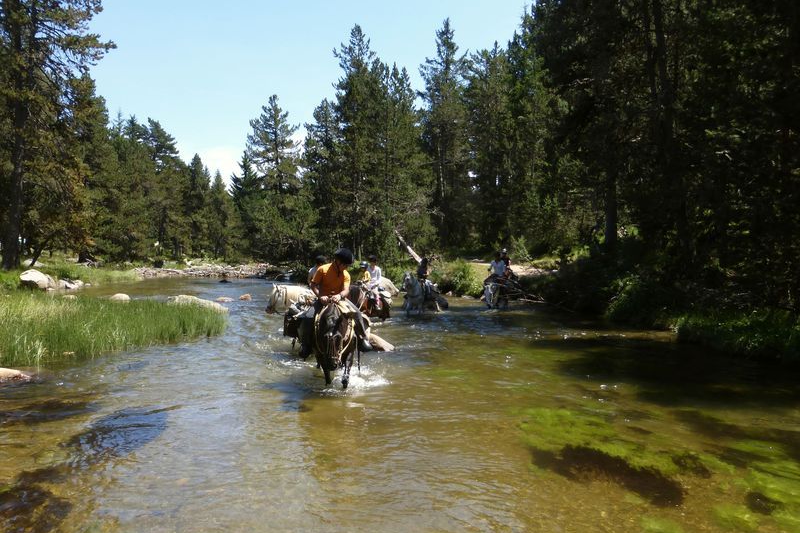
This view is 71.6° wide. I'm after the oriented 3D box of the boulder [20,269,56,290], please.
[{"bbox_3d":[-20.200,0.760,31.000,1.800,1.120,1.400,0,1,-33],"label":"boulder"}]

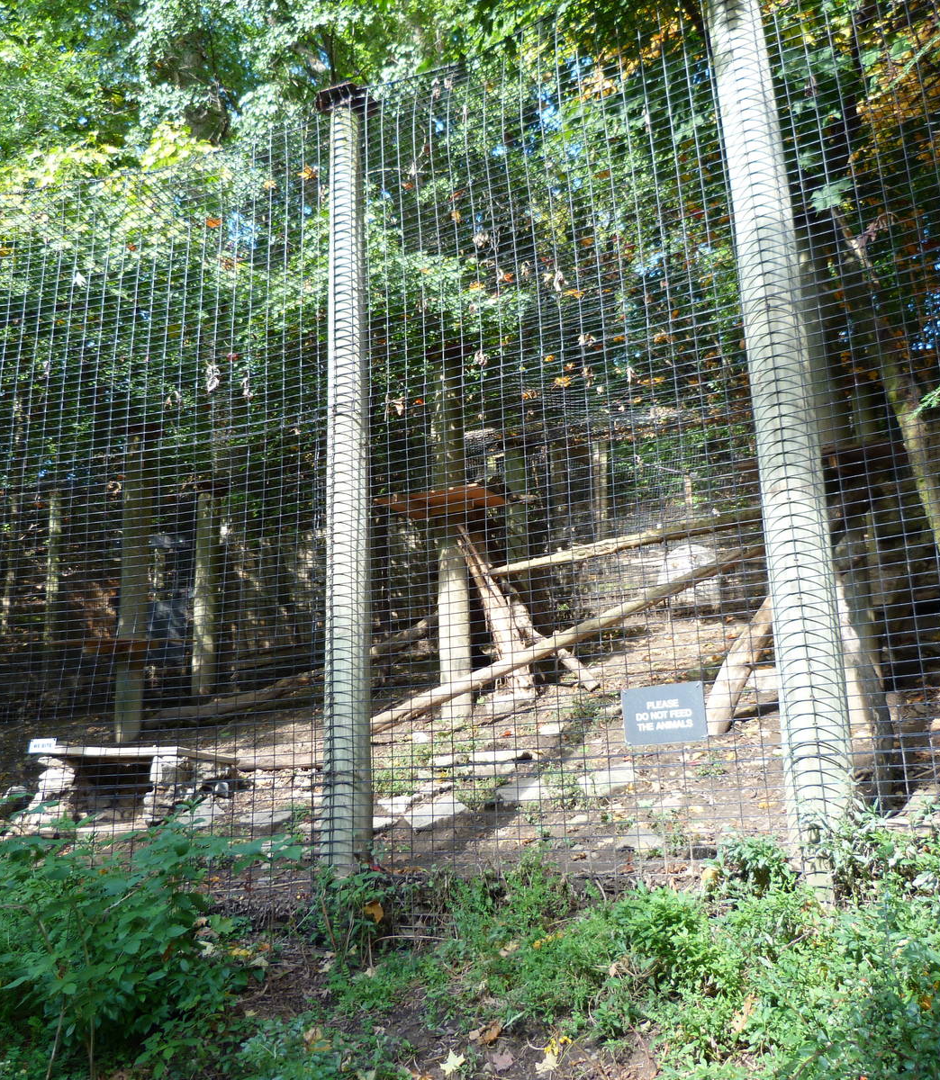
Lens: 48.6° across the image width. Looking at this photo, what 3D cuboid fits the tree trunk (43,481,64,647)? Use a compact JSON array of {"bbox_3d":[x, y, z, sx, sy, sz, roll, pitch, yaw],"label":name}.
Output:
[{"bbox_3d":[-5.021,0.348,12.532,0.180,2.030,0.180,-2,-13,0],"label":"tree trunk"}]

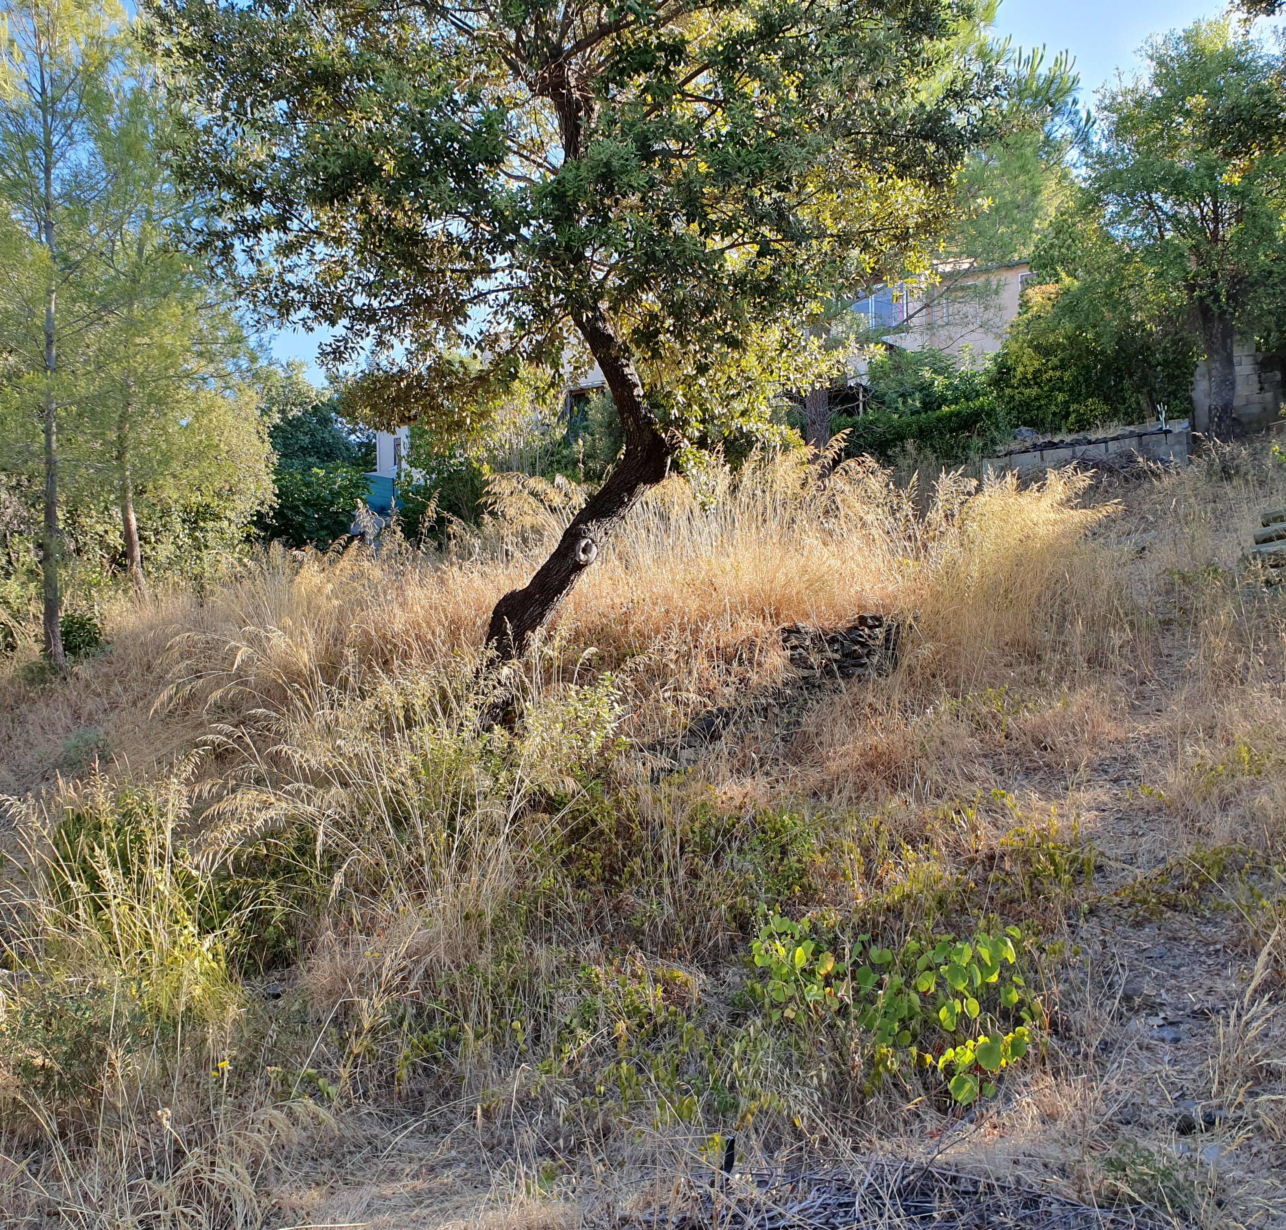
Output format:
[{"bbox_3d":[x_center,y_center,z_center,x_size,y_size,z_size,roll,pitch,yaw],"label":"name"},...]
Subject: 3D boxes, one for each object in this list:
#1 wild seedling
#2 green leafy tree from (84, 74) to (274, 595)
[{"bbox_3d":[0.710,1.110,3.550,0.800,0.500,0.600,-1,0,11],"label":"wild seedling"},{"bbox_3d":[-5.600,-3.300,14.800,2.200,6.200,2.200,-1,0,-21],"label":"green leafy tree"}]

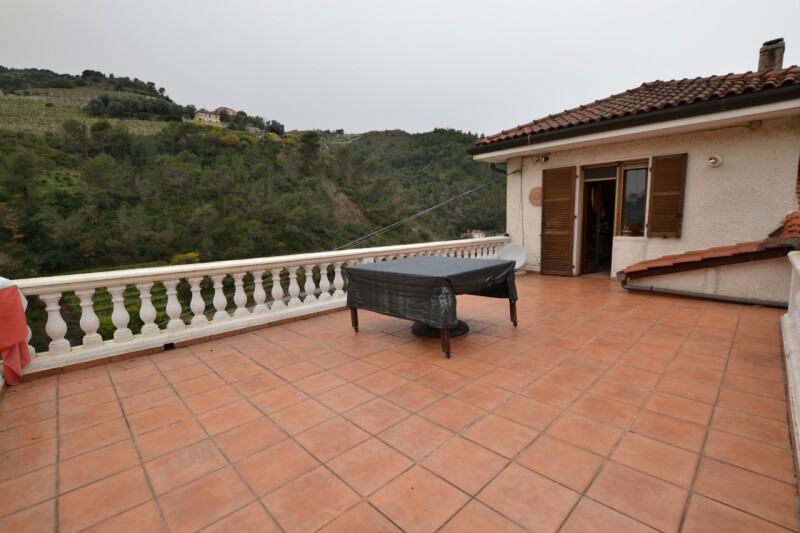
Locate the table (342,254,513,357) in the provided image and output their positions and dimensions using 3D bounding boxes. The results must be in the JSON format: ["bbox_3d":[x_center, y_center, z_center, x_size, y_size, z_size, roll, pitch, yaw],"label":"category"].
[{"bbox_3d":[0.388,0.355,3.862,1.368,0.765,1.350,5,9,44],"label":"table"}]

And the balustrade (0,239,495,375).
[{"bbox_3d":[-0.414,0.121,5.409,7.832,0.833,0.238,-8,9,-42],"label":"balustrade"}]

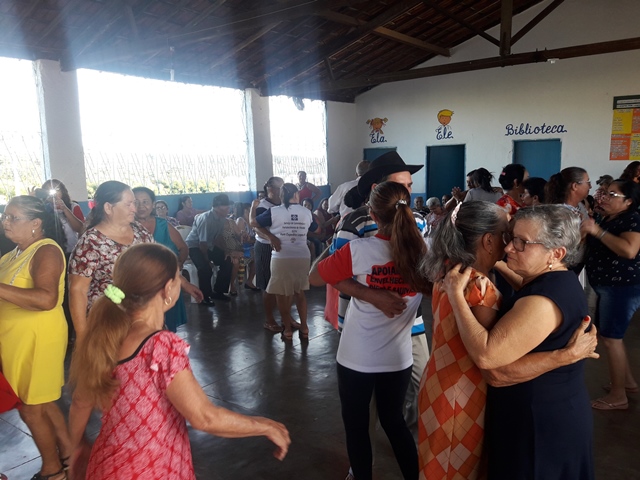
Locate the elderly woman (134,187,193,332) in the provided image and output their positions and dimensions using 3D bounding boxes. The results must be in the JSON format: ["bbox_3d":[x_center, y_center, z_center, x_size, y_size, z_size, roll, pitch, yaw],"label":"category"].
[{"bbox_3d":[-1.370,0.345,4.280,0.540,1.560,0.360,-2,8,-5],"label":"elderly woman"}]

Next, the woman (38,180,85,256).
[{"bbox_3d":[-2.480,0.230,4.920,0.500,1.620,0.420,-3,9,-9],"label":"woman"}]

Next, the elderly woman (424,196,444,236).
[{"bbox_3d":[1.790,-0.090,8.250,0.520,1.160,0.720,3,10,29],"label":"elderly woman"}]

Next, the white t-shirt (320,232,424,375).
[{"bbox_3d":[0.240,0.290,2.420,0.470,0.640,0.320,-1,8,1],"label":"white t-shirt"}]

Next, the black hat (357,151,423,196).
[{"bbox_3d":[0.365,-0.350,2.720,0.350,0.160,0.300,-11,9,29],"label":"black hat"}]

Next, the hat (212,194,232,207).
[{"bbox_3d":[-1.200,-0.485,6.400,0.250,0.140,0.200,2,9,21],"label":"hat"}]

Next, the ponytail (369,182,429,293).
[{"bbox_3d":[0.345,-0.010,2.310,0.270,0.480,0.250,-4,9,-14],"label":"ponytail"}]

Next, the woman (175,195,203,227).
[{"bbox_3d":[-1.850,0.000,7.650,0.720,1.240,0.500,4,10,30],"label":"woman"}]

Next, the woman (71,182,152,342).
[{"bbox_3d":[-1.130,0.480,2.900,0.500,1.610,0.360,-8,11,-38],"label":"woman"}]

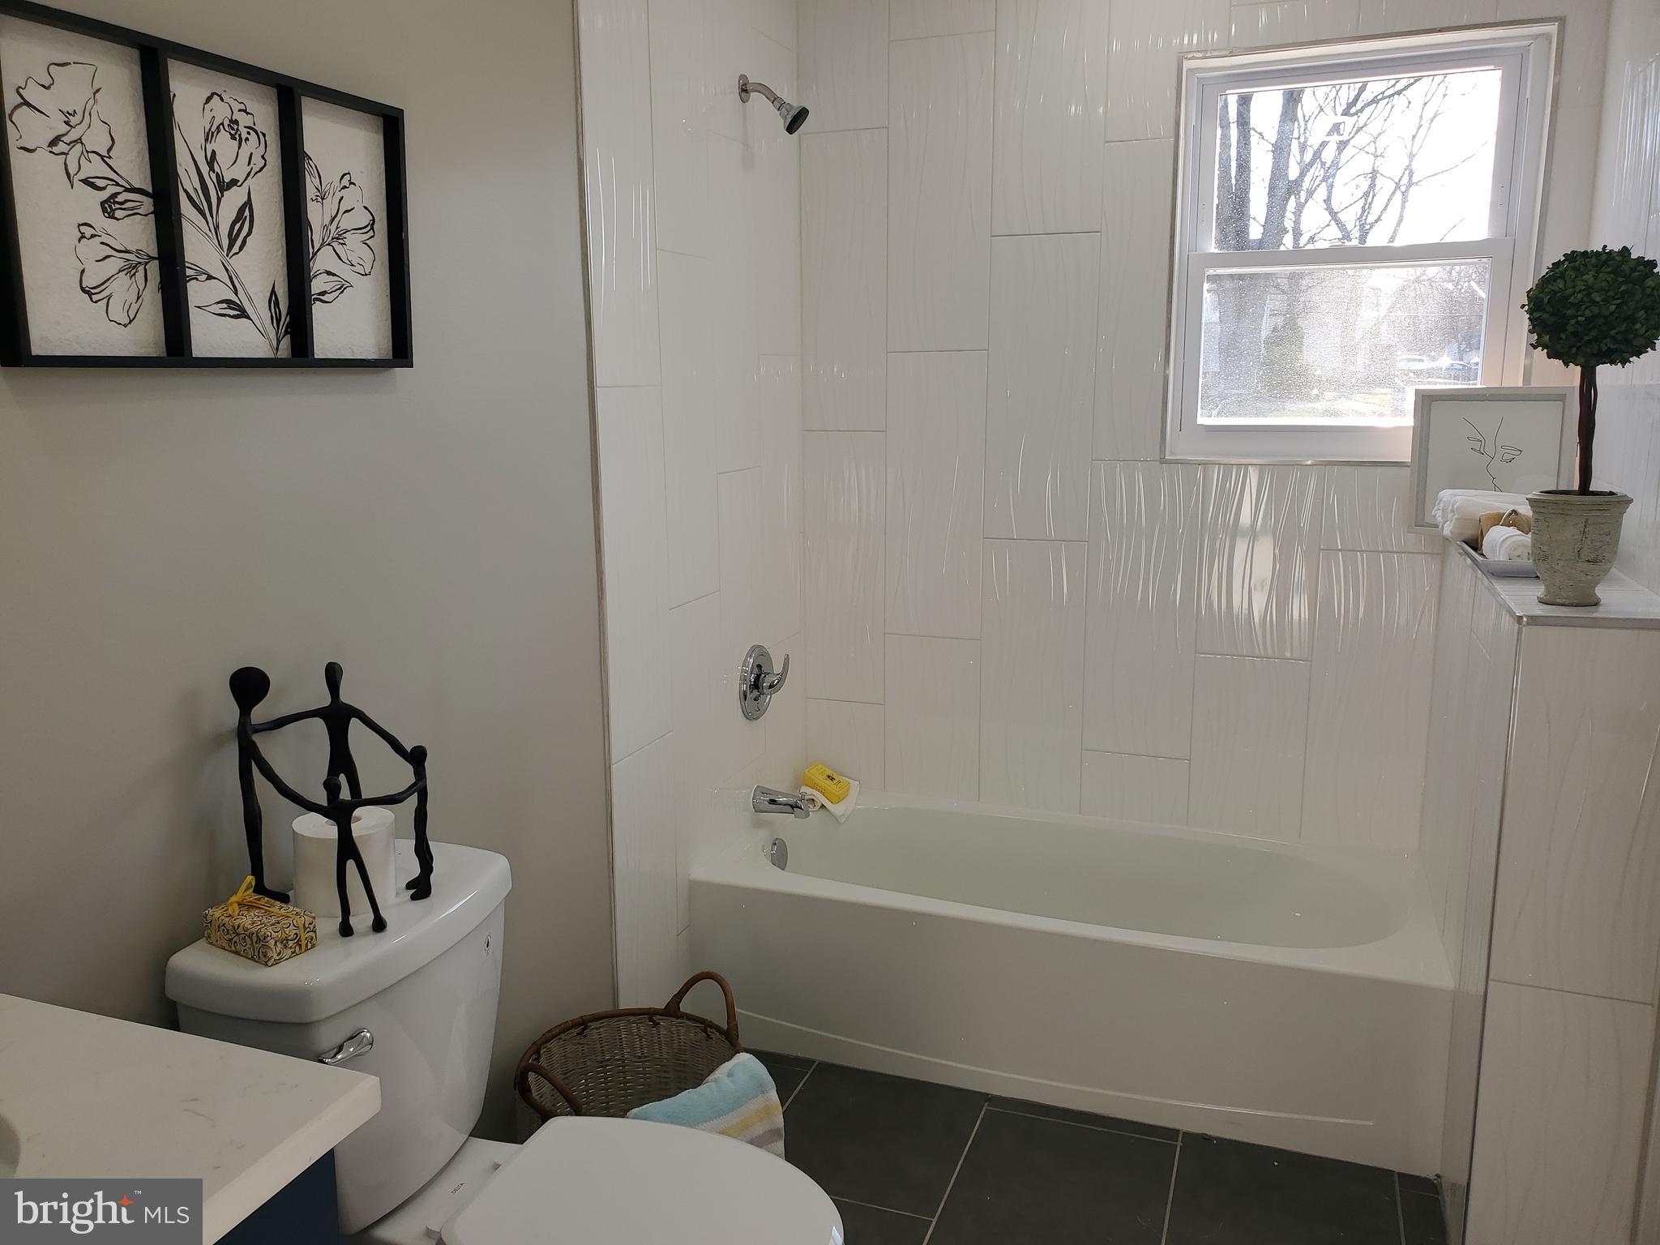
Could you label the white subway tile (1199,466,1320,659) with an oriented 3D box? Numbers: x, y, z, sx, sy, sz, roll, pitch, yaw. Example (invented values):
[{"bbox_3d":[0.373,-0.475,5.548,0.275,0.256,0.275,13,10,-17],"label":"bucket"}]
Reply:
[{"bbox_3d":[0.974,-0.137,2.844,0.250,0.439,0.010,4,12,20],"label":"white subway tile"}]

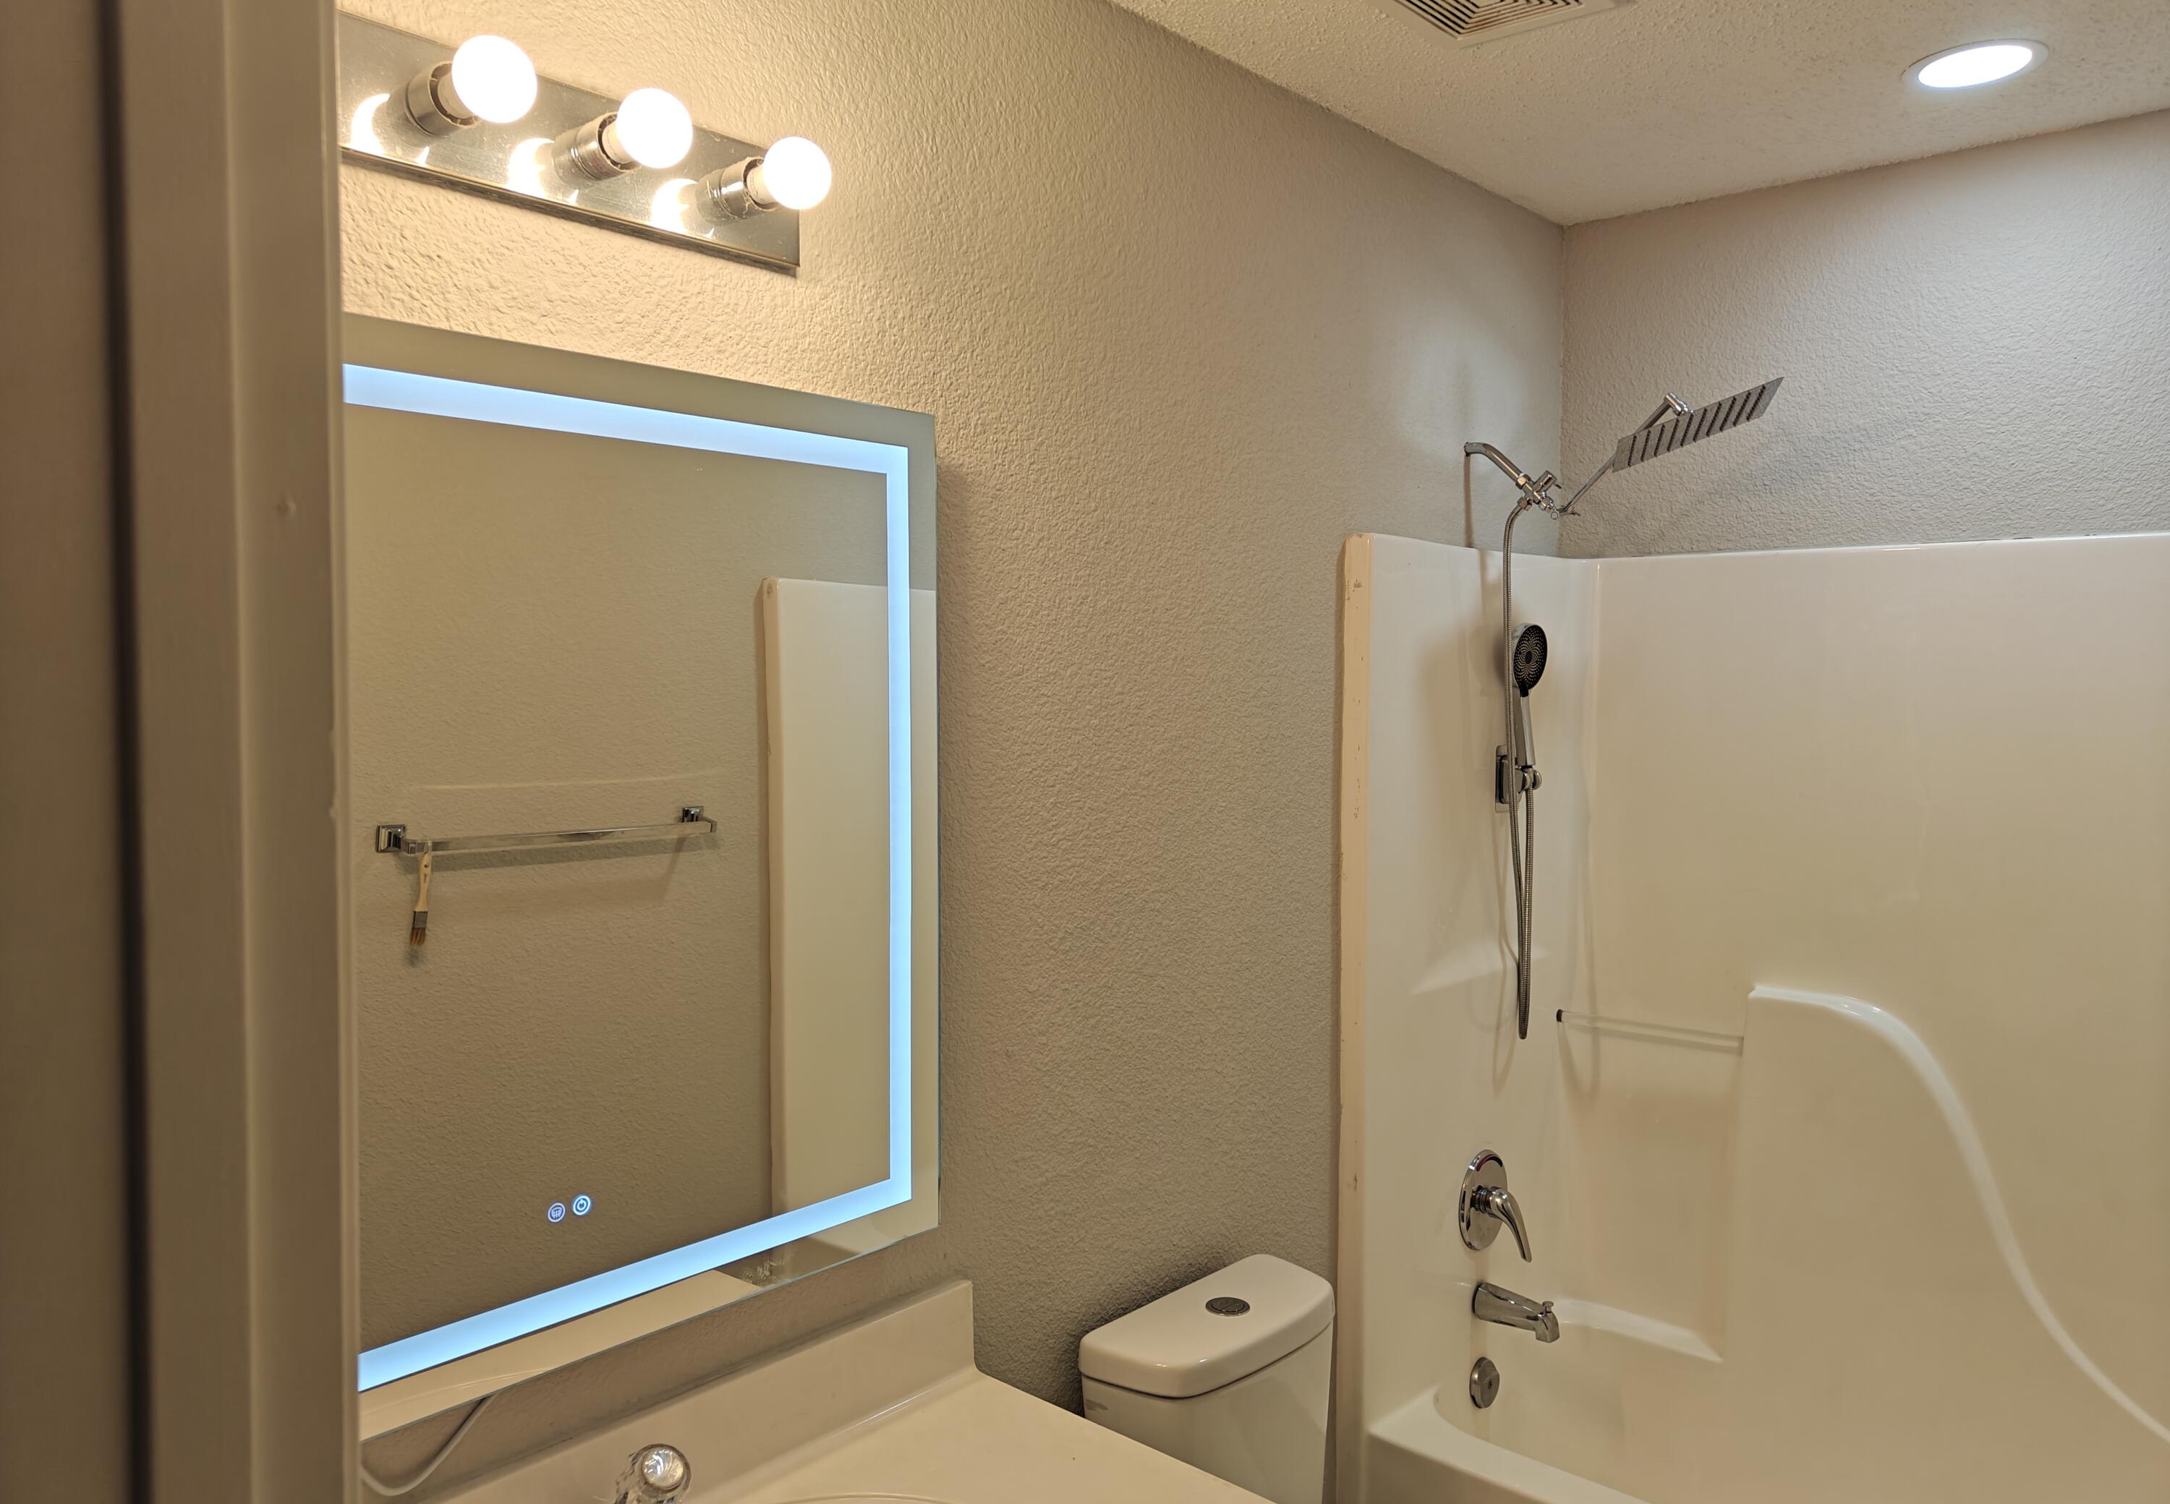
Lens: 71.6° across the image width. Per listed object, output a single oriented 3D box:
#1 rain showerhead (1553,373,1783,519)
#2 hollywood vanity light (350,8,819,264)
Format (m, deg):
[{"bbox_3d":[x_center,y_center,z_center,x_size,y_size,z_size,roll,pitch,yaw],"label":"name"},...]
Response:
[{"bbox_3d":[0.946,-0.512,2.486,0.372,0.130,0.254,-20,-7,16],"label":"rain showerhead"},{"bbox_3d":[-0.406,-0.543,1.335,0.151,0.111,0.452,3,4,42],"label":"hollywood vanity light"}]

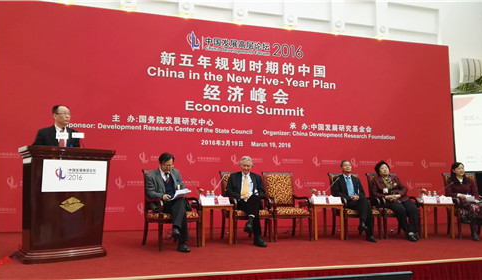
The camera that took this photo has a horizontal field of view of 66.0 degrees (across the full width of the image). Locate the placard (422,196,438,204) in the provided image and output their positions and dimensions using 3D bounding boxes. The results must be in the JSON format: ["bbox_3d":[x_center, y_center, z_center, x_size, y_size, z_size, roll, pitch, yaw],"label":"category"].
[{"bbox_3d":[3.055,0.985,6.007,0.200,0.100,0.080,1,-6,0],"label":"placard"}]

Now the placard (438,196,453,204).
[{"bbox_3d":[3.313,0.988,6.008,0.200,0.100,0.080,1,-6,0],"label":"placard"}]

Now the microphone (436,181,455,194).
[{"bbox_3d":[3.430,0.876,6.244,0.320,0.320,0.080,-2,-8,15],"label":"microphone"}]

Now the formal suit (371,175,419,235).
[{"bbox_3d":[2.550,1.037,6.152,0.560,0.900,0.750,2,-8,-12],"label":"formal suit"}]

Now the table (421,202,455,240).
[{"bbox_3d":[3.164,1.329,6.169,0.480,0.530,0.650,0,-7,4],"label":"table"}]

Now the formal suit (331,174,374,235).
[{"bbox_3d":[1.878,1.014,6.002,0.550,0.900,0.760,2,-8,-14],"label":"formal suit"}]

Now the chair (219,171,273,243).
[{"bbox_3d":[0.049,1.002,5.666,0.625,1.033,0.660,4,-7,-28],"label":"chair"}]

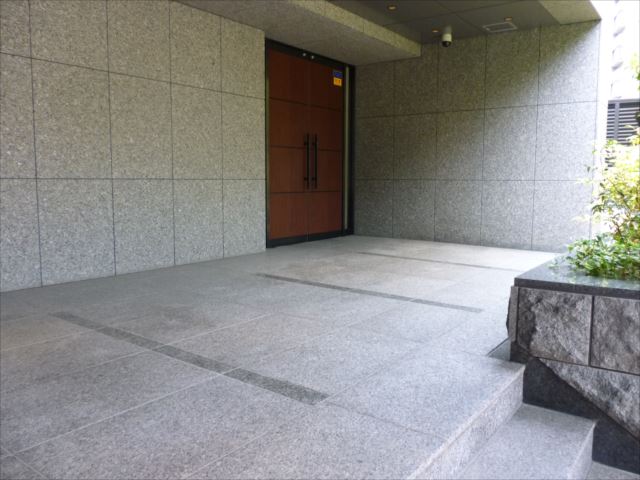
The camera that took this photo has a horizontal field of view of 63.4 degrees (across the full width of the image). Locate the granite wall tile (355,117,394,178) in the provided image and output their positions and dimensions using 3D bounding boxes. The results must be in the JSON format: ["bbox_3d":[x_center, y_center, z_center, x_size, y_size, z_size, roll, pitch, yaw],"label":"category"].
[{"bbox_3d":[0.768,-1.283,7.274,0.621,0.858,0.030,5,8,37],"label":"granite wall tile"}]

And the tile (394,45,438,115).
[{"bbox_3d":[1.269,-2.094,6.802,0.614,0.862,0.030,5,8,37],"label":"tile"}]

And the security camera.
[{"bbox_3d":[1.473,-2.351,5.980,0.110,0.248,0.110,5,8,37],"label":"security camera"}]

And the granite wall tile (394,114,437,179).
[{"bbox_3d":[1.313,-1.259,7.106,0.645,0.876,0.030,5,8,37],"label":"granite wall tile"}]

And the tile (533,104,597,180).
[{"bbox_3d":[2.804,-1.121,5.917,0.631,0.880,0.030,5,8,37],"label":"tile"}]

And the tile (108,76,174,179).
[{"bbox_3d":[-1.584,-0.985,4.594,0.030,0.880,0.620,5,8,37],"label":"tile"}]

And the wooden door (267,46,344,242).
[{"bbox_3d":[-0.166,-1.173,6.791,0.053,2.297,1.558,5,8,37],"label":"wooden door"}]

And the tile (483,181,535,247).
[{"bbox_3d":[2.298,-0.321,6.396,0.631,0.825,0.030,5,8,37],"label":"tile"}]

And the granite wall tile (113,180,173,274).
[{"bbox_3d":[-1.600,-0.134,4.745,0.030,0.834,0.632,5,8,37],"label":"granite wall tile"}]

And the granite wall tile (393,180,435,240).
[{"bbox_3d":[1.261,-0.406,7.002,0.614,0.806,0.030,5,8,37],"label":"granite wall tile"}]

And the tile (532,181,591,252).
[{"bbox_3d":[2.825,-0.276,6.067,0.622,0.833,0.030,5,8,37],"label":"tile"}]

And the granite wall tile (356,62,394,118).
[{"bbox_3d":[0.794,-2.121,7.403,0.661,0.766,0.030,5,8,37],"label":"granite wall tile"}]

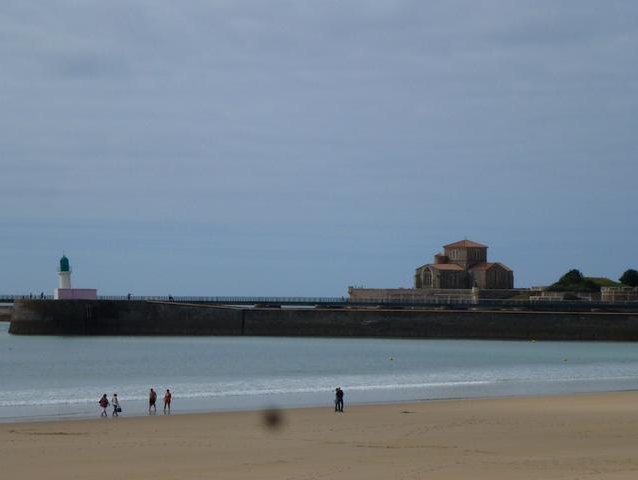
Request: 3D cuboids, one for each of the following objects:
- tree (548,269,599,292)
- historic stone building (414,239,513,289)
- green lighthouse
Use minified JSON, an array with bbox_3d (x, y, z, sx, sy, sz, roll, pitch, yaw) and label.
[{"bbox_3d":[85.151,13.551,965.000,17.000,8.000,13.000,1,-1,0],"label":"tree"},{"bbox_3d":[47.604,7.793,951.412,26.800,16.600,30.800,0,-2,42],"label":"historic stone building"},{"bbox_3d":[-59.562,7.723,675.000,3.100,8.700,3.100,1,-1,0],"label":"green lighthouse"}]

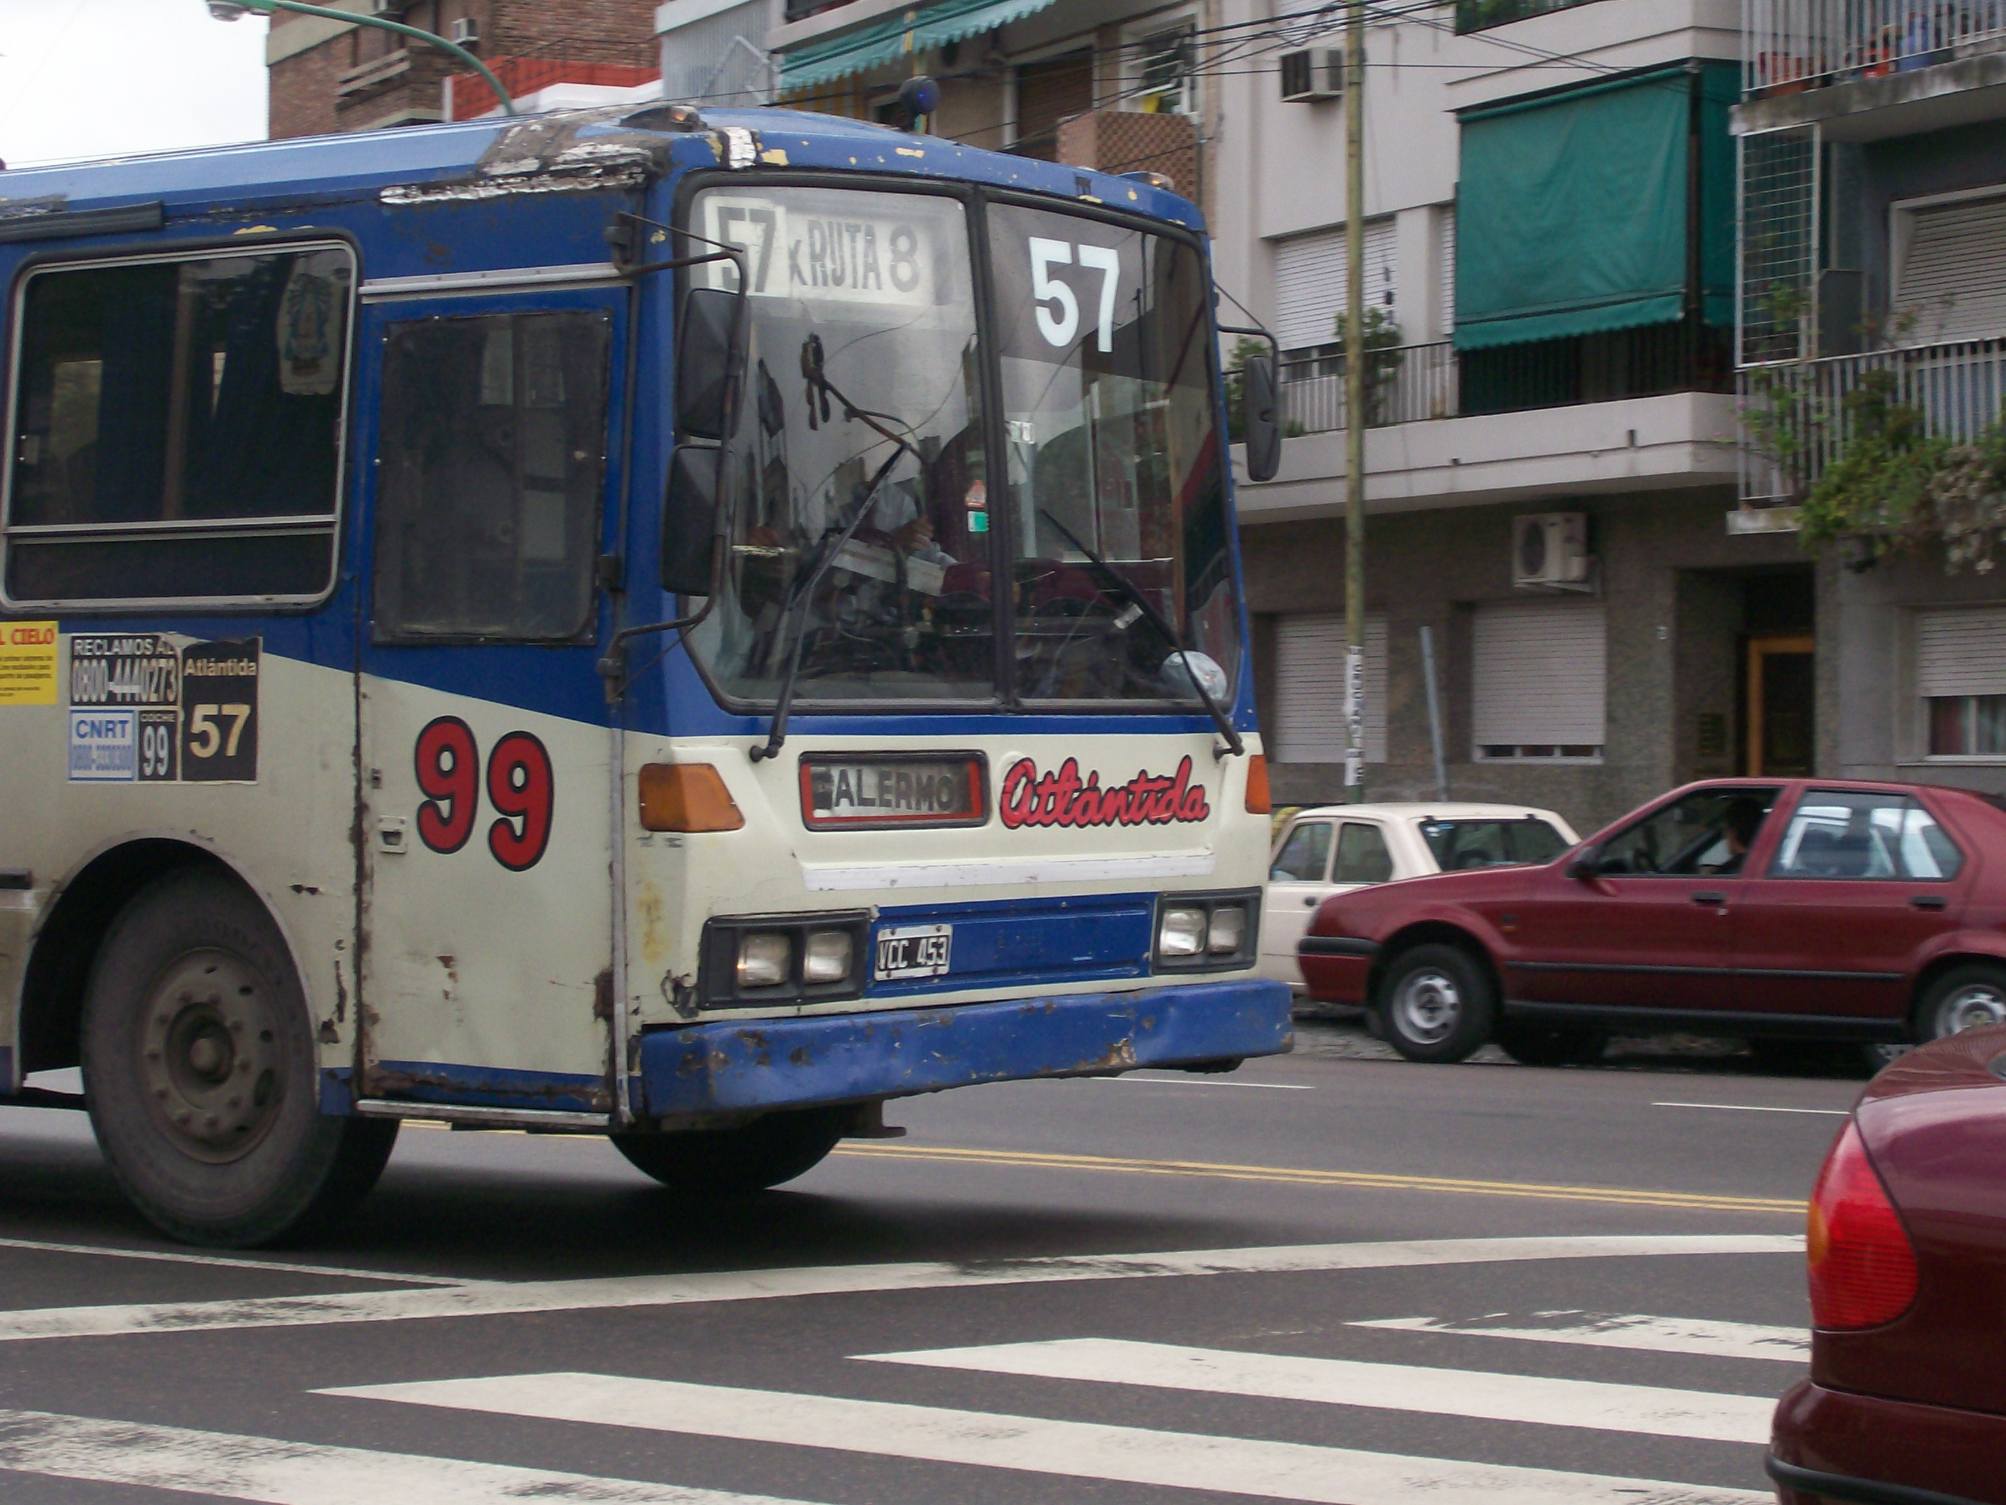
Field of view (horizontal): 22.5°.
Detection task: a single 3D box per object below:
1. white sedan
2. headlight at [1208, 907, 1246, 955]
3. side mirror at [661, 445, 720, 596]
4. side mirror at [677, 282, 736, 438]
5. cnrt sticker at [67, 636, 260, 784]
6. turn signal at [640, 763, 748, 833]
[{"bbox_3d":[2.700,1.030,32.500,1.630,1.420,4.300,0,0,-26],"label":"white sedan"},{"bbox_3d":[0.617,0.498,14.130,0.060,0.135,0.170,0,0,39],"label":"headlight"},{"bbox_3d":[-0.739,-0.551,11.980,0.160,0.350,0.075,4,0,-24],"label":"side mirror"},{"bbox_3d":[-0.699,-0.927,12.000,0.160,0.350,0.075,4,0,-24],"label":"side mirror"},{"bbox_3d":[-2.247,-0.115,13.500,0.765,0.390,0.010,0,0,39],"label":"cnrt sticker"},{"bbox_3d":[-0.780,0.112,12.480,0.140,0.170,0.240,0,0,39],"label":"turn signal"}]

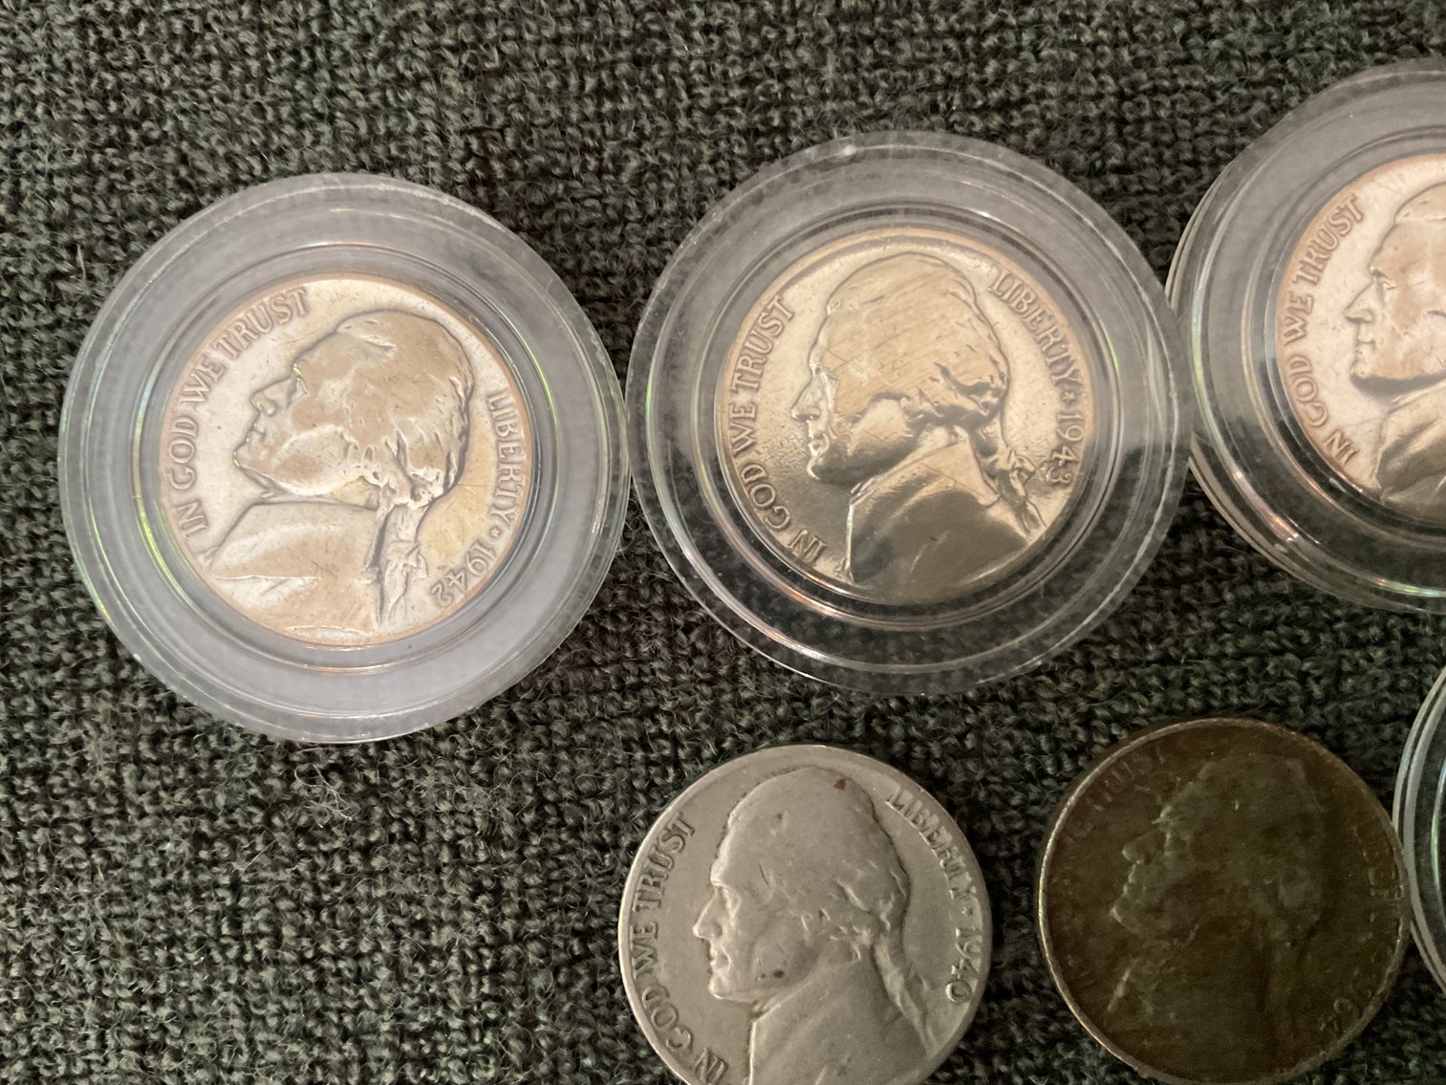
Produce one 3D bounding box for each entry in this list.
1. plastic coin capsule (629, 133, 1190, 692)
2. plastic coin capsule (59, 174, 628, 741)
[{"bbox_3d":[0.010,-0.007,0.070,0.032,0.005,0.032,0,87,0],"label":"plastic coin capsule"},{"bbox_3d":[-0.022,-0.005,0.070,0.032,0.005,0.032,0,87,0],"label":"plastic coin capsule"}]

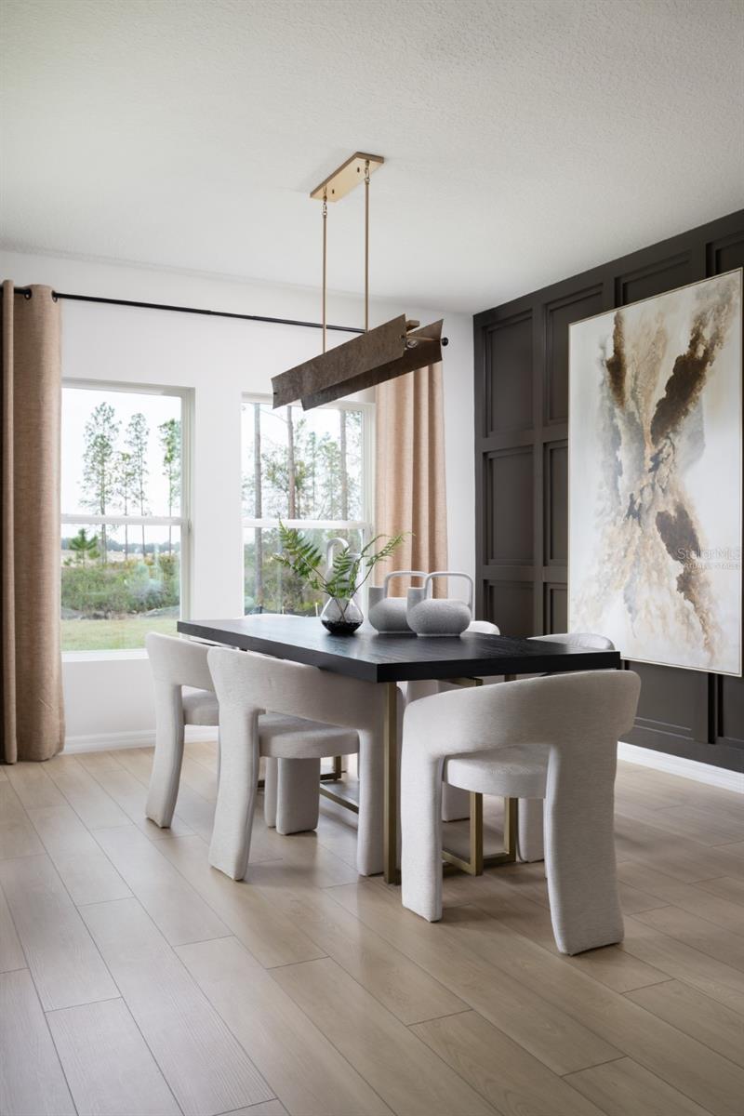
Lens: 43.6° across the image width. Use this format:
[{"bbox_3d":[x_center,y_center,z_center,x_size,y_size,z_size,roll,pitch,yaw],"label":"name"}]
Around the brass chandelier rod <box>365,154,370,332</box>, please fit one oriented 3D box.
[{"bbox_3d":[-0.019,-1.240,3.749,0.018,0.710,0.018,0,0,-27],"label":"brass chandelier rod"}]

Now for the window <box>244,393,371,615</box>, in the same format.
[{"bbox_3d":[-0.420,-0.221,5.880,0.910,1.540,0.100,0,0,-27],"label":"window"}]

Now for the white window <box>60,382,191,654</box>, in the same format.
[{"bbox_3d":[-1.480,-0.220,5.328,0.910,1.540,0.100,0,0,-27],"label":"white window"}]

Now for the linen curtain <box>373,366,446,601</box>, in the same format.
[{"bbox_3d":[0.245,-0.185,6.028,0.530,2.540,0.140,0,0,-27],"label":"linen curtain"}]

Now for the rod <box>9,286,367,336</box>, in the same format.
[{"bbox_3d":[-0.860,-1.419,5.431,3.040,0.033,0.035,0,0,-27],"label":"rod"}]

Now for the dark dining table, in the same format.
[{"bbox_3d":[-0.047,0.716,4.138,1.000,0.760,2.190,0,0,-27],"label":"dark dining table"}]

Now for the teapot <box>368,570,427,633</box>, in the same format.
[{"bbox_3d":[0.132,0.201,4.261,0.295,0.277,0.240,0,0,-18],"label":"teapot"}]

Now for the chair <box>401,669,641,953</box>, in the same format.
[{"bbox_3d":[0.505,0.709,2.879,0.665,0.785,0.575,0,0,-26],"label":"chair"}]

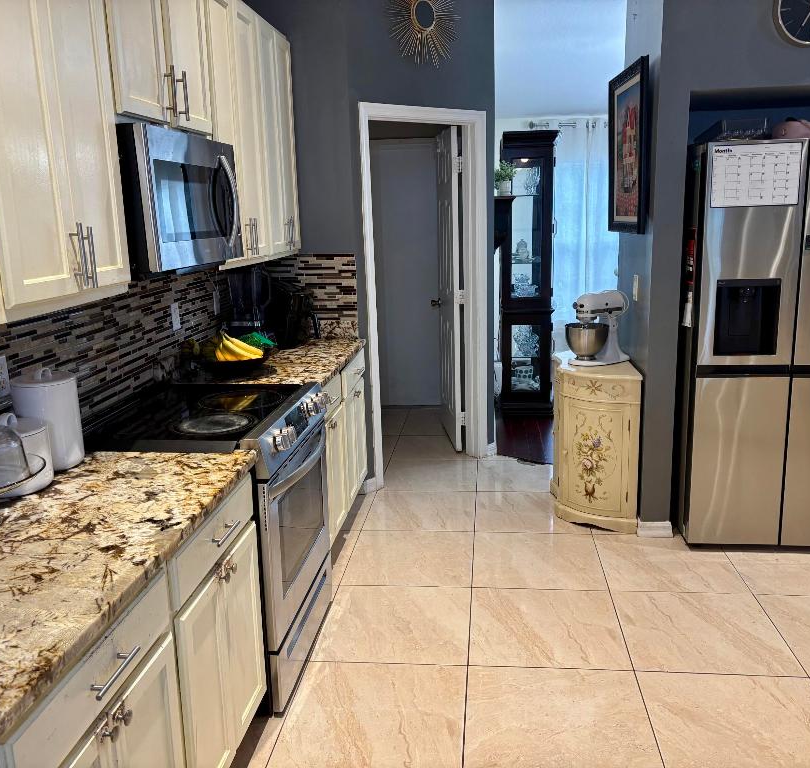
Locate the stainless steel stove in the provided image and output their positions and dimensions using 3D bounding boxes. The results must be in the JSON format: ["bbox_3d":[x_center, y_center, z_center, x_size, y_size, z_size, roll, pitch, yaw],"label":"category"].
[{"bbox_3d":[-0.640,0.535,2.715,0.665,0.930,0.760,0,13,6],"label":"stainless steel stove"}]

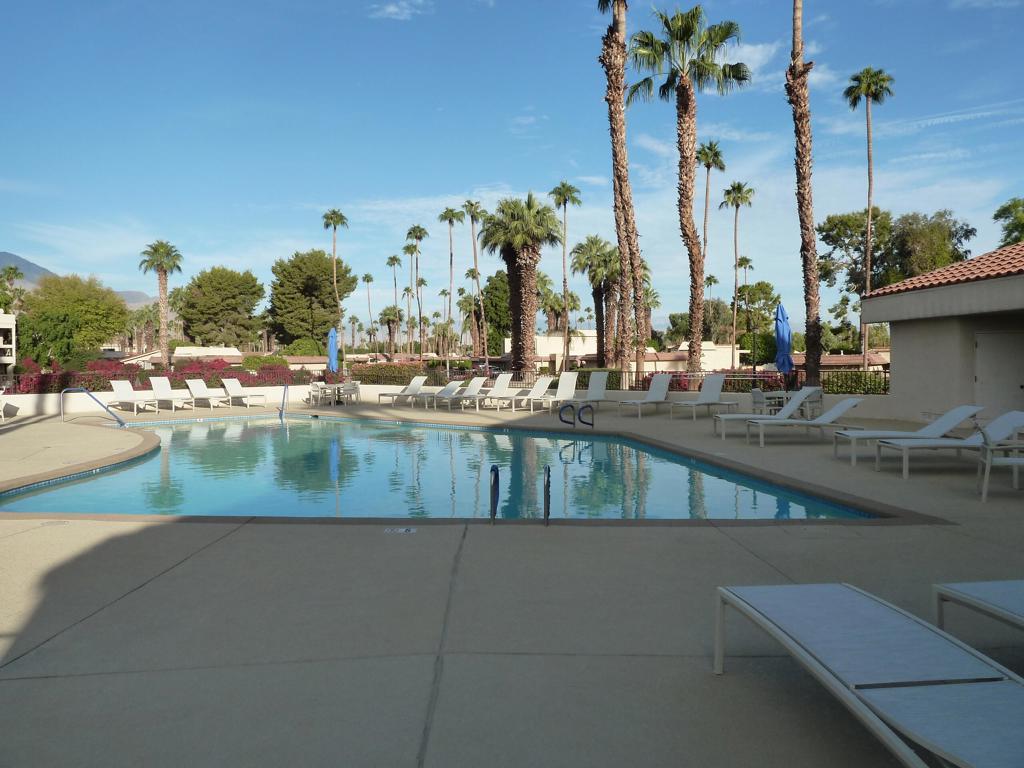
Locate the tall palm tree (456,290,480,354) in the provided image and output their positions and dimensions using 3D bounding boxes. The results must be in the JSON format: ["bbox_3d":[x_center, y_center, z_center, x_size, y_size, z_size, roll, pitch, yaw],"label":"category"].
[{"bbox_3d":[-6.765,-8.017,114.822,3.700,13.660,3.700,0,2,0],"label":"tall palm tree"}]

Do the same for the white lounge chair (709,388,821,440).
[{"bbox_3d":[4.930,0.564,14.287,1.900,0.970,0.670,0,2,-2],"label":"white lounge chair"}]

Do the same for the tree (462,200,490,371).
[{"bbox_3d":[-3.546,-9.630,75.760,2.900,18.240,2.800,0,2,0],"label":"tree"}]

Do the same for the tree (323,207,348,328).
[{"bbox_3d":[-17.412,-8.963,73.776,2.750,17.010,2.700,0,2,0],"label":"tree"}]

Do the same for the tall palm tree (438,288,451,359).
[{"bbox_3d":[-13.176,-10.369,144.768,2.400,16.710,2.400,0,2,0],"label":"tall palm tree"}]

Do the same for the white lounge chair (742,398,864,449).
[{"bbox_3d":[5.248,0.685,13.220,1.960,0.831,0.640,0,2,-7],"label":"white lounge chair"}]

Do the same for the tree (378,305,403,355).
[{"bbox_3d":[-20.045,-7.483,121.824,3.900,11.259,3.900,0,2,0],"label":"tree"}]

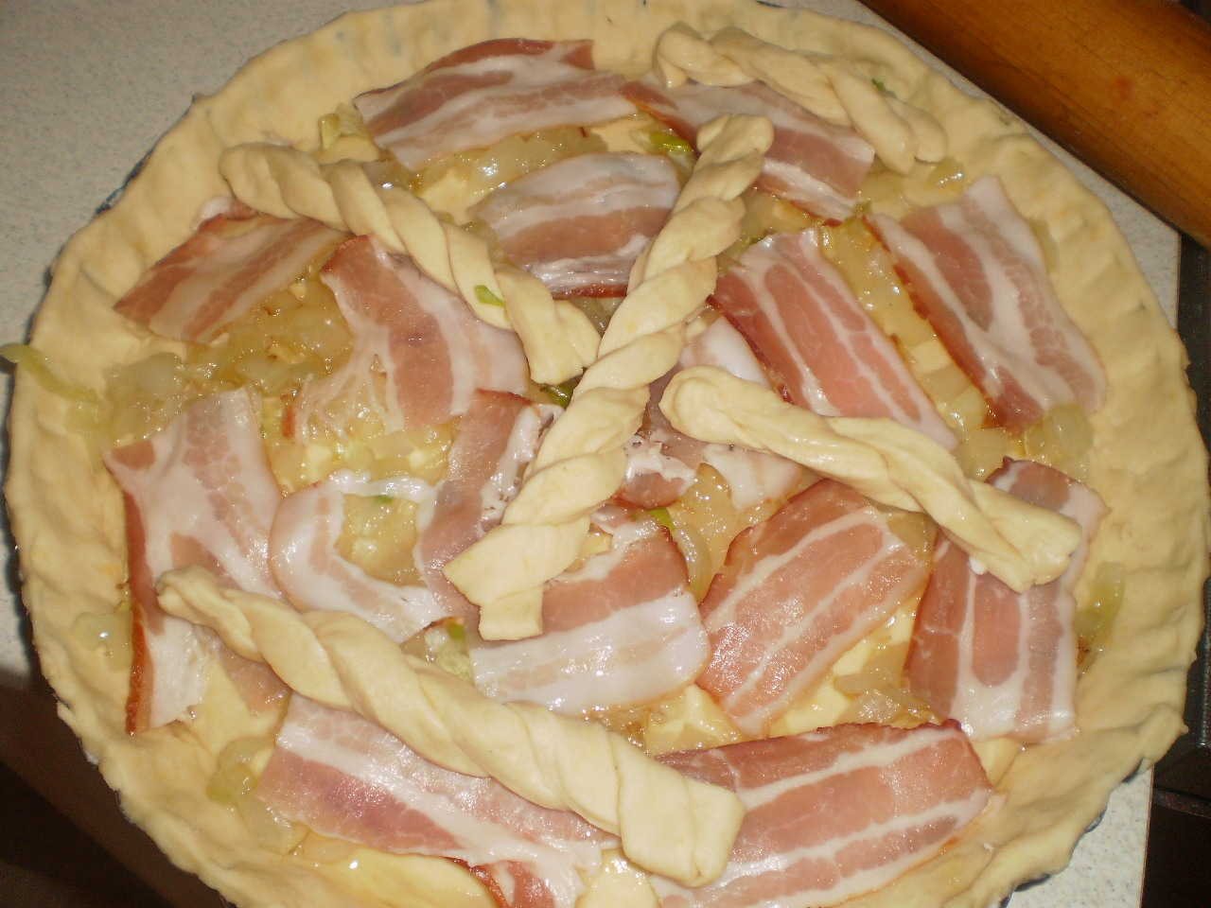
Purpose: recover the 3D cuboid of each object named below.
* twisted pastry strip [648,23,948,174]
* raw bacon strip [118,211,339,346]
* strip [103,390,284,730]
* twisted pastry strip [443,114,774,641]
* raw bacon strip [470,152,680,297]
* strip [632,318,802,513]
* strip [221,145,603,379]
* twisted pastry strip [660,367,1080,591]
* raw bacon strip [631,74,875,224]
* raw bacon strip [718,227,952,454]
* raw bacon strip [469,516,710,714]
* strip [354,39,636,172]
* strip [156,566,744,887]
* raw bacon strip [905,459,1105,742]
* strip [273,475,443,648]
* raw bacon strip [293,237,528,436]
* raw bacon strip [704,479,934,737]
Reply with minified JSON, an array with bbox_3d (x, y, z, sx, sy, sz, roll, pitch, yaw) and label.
[{"bbox_3d":[0.058,-0.108,0.371,0.087,0.014,0.028,22,65,9],"label":"twisted pastry strip"},{"bbox_3d":[-0.101,-0.050,0.341,0.035,0.007,0.053,30,67,13],"label":"raw bacon strip"},{"bbox_3d":[-0.098,0.024,0.305,0.042,0.007,0.086,-13,65,-8],"label":"strip"},{"bbox_3d":[0.006,-0.027,0.318,0.026,0.016,0.164,23,64,9],"label":"twisted pastry strip"},{"bbox_3d":[-0.008,-0.063,0.346,0.058,0.008,0.048,-1,63,-3],"label":"raw bacon strip"},{"bbox_3d":[0.030,-0.010,0.328,0.045,0.007,0.058,8,64,2],"label":"strip"},{"bbox_3d":[-0.052,-0.057,0.340,0.119,0.014,0.025,33,67,14],"label":"strip"},{"bbox_3d":[0.065,0.002,0.306,0.102,0.016,0.027,26,65,10],"label":"twisted pastry strip"},{"bbox_3d":[0.043,-0.092,0.362,0.079,0.008,0.031,34,67,14],"label":"raw bacon strip"},{"bbox_3d":[0.059,-0.027,0.337,0.038,0.007,0.078,-24,67,-13],"label":"raw bacon strip"},{"bbox_3d":[-0.006,0.037,0.295,0.056,0.008,0.045,-14,65,-9],"label":"raw bacon strip"},{"bbox_3d":[-0.032,-0.103,0.365,0.078,0.008,0.039,-17,65,-11],"label":"strip"},{"bbox_3d":[-0.038,0.055,0.274,0.137,0.016,0.022,23,65,9],"label":"strip"},{"bbox_3d":[0.099,0.034,0.308,0.041,0.007,0.074,15,64,6],"label":"raw bacon strip"},{"bbox_3d":[-0.059,0.025,0.299,0.040,0.008,0.045,-7,64,-6],"label":"strip"},{"bbox_3d":[-0.048,-0.030,0.327,0.057,0.008,0.061,4,63,-1],"label":"raw bacon strip"},{"bbox_3d":[0.046,0.034,0.307,0.067,0.007,0.035,-41,71,-19],"label":"raw bacon strip"}]

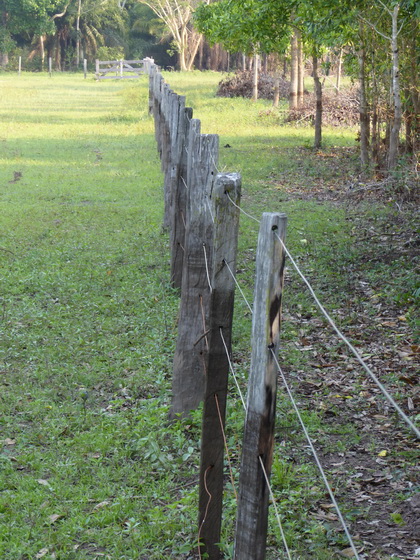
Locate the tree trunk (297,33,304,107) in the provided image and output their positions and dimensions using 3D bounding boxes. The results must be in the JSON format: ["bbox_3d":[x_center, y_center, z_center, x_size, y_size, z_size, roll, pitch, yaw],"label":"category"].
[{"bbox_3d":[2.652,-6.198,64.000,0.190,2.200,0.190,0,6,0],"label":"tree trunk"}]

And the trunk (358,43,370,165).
[{"bbox_3d":[2.222,-2.497,31.413,0.150,1.771,0.130,0,6,0],"label":"trunk"}]

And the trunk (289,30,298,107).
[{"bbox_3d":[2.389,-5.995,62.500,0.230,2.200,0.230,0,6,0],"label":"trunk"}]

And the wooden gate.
[{"bbox_3d":[-4.776,-11.759,122.000,3.350,1.240,0.140,0,6,0],"label":"wooden gate"}]

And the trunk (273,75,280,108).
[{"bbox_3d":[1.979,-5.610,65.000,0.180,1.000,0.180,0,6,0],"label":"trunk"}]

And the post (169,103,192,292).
[{"bbox_3d":[-0.188,-0.574,15.318,0.090,1.277,0.095,3,6,-2],"label":"post"}]

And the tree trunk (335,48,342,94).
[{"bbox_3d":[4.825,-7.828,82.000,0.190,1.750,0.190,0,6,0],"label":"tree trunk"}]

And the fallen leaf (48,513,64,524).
[{"bbox_3d":[-0.540,0.840,7.689,0.060,0.030,0.080,0,6,0],"label":"fallen leaf"}]

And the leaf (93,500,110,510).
[{"bbox_3d":[-0.393,0.817,7.910,0.045,0.025,0.085,3,7,26],"label":"leaf"}]

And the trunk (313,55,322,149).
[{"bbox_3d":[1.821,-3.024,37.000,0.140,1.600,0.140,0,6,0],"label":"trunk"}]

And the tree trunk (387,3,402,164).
[{"bbox_3d":[2.640,-2.764,31.247,0.200,2.338,0.180,0,6,0],"label":"tree trunk"}]

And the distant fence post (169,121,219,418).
[{"bbox_3d":[-0.061,-0.020,9.600,0.140,1.270,0.130,4,6,0],"label":"distant fence post"}]

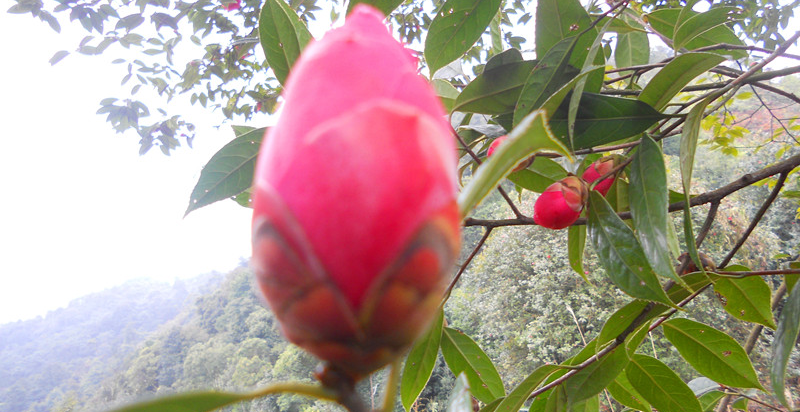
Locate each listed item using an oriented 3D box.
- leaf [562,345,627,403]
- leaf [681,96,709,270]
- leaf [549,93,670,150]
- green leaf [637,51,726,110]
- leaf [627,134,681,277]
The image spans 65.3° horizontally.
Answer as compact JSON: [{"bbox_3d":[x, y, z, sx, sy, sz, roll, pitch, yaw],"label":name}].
[{"bbox_3d":[0.157,0.136,0.502,0.034,0.074,0.012,34,20,-7],"label":"leaf"},{"bbox_3d":[0.217,-0.016,0.450,0.020,0.131,0.025,0,-10,30],"label":"leaf"},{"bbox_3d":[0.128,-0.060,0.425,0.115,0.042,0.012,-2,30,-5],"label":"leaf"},{"bbox_3d":[0.205,-0.086,0.440,0.081,0.033,0.016,-34,31,-14],"label":"green leaf"},{"bbox_3d":[0.179,-0.001,0.438,0.033,0.109,0.018,-9,-13,9],"label":"leaf"}]

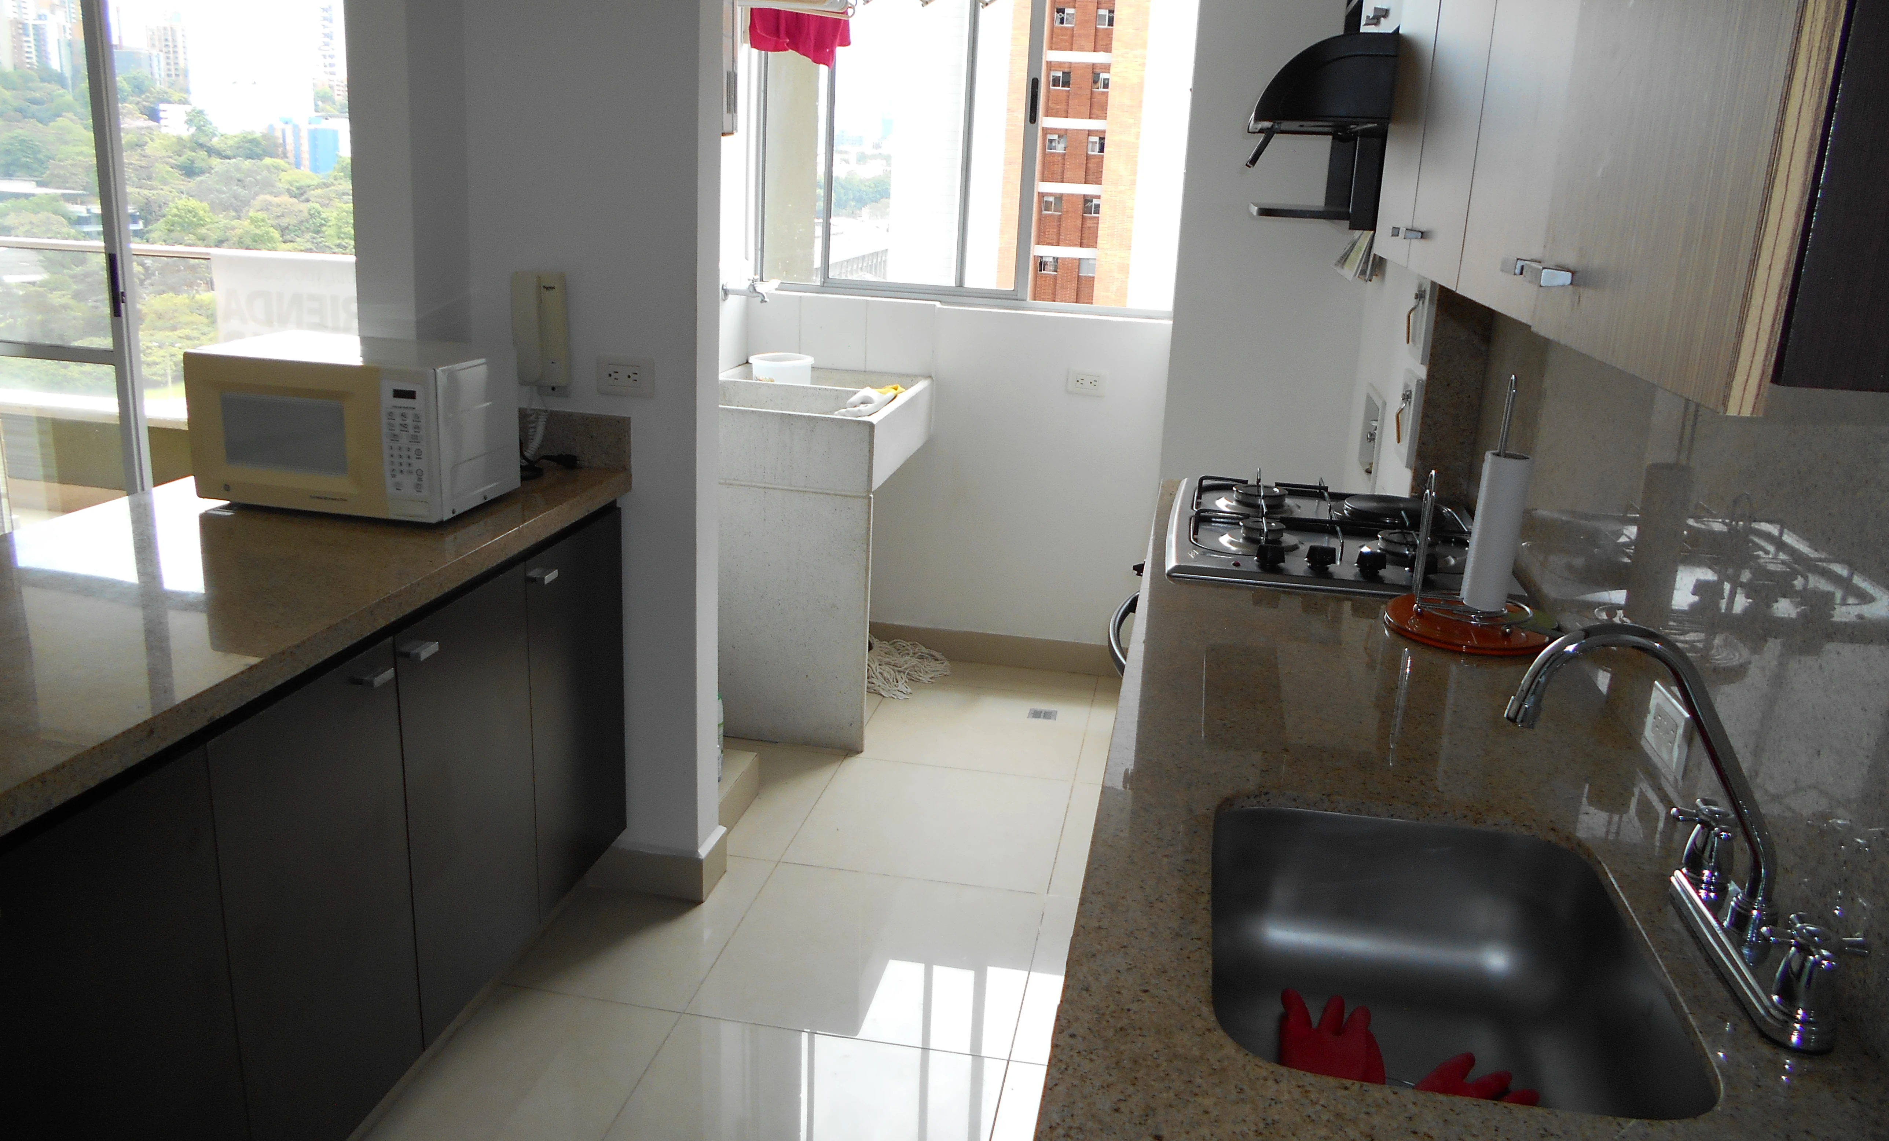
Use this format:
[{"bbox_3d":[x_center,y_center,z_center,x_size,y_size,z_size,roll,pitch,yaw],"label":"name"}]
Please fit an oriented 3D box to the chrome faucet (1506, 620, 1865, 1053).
[{"bbox_3d":[0.581,0.176,1.148,0.259,0.288,0.285,5,16,9],"label":"chrome faucet"}]

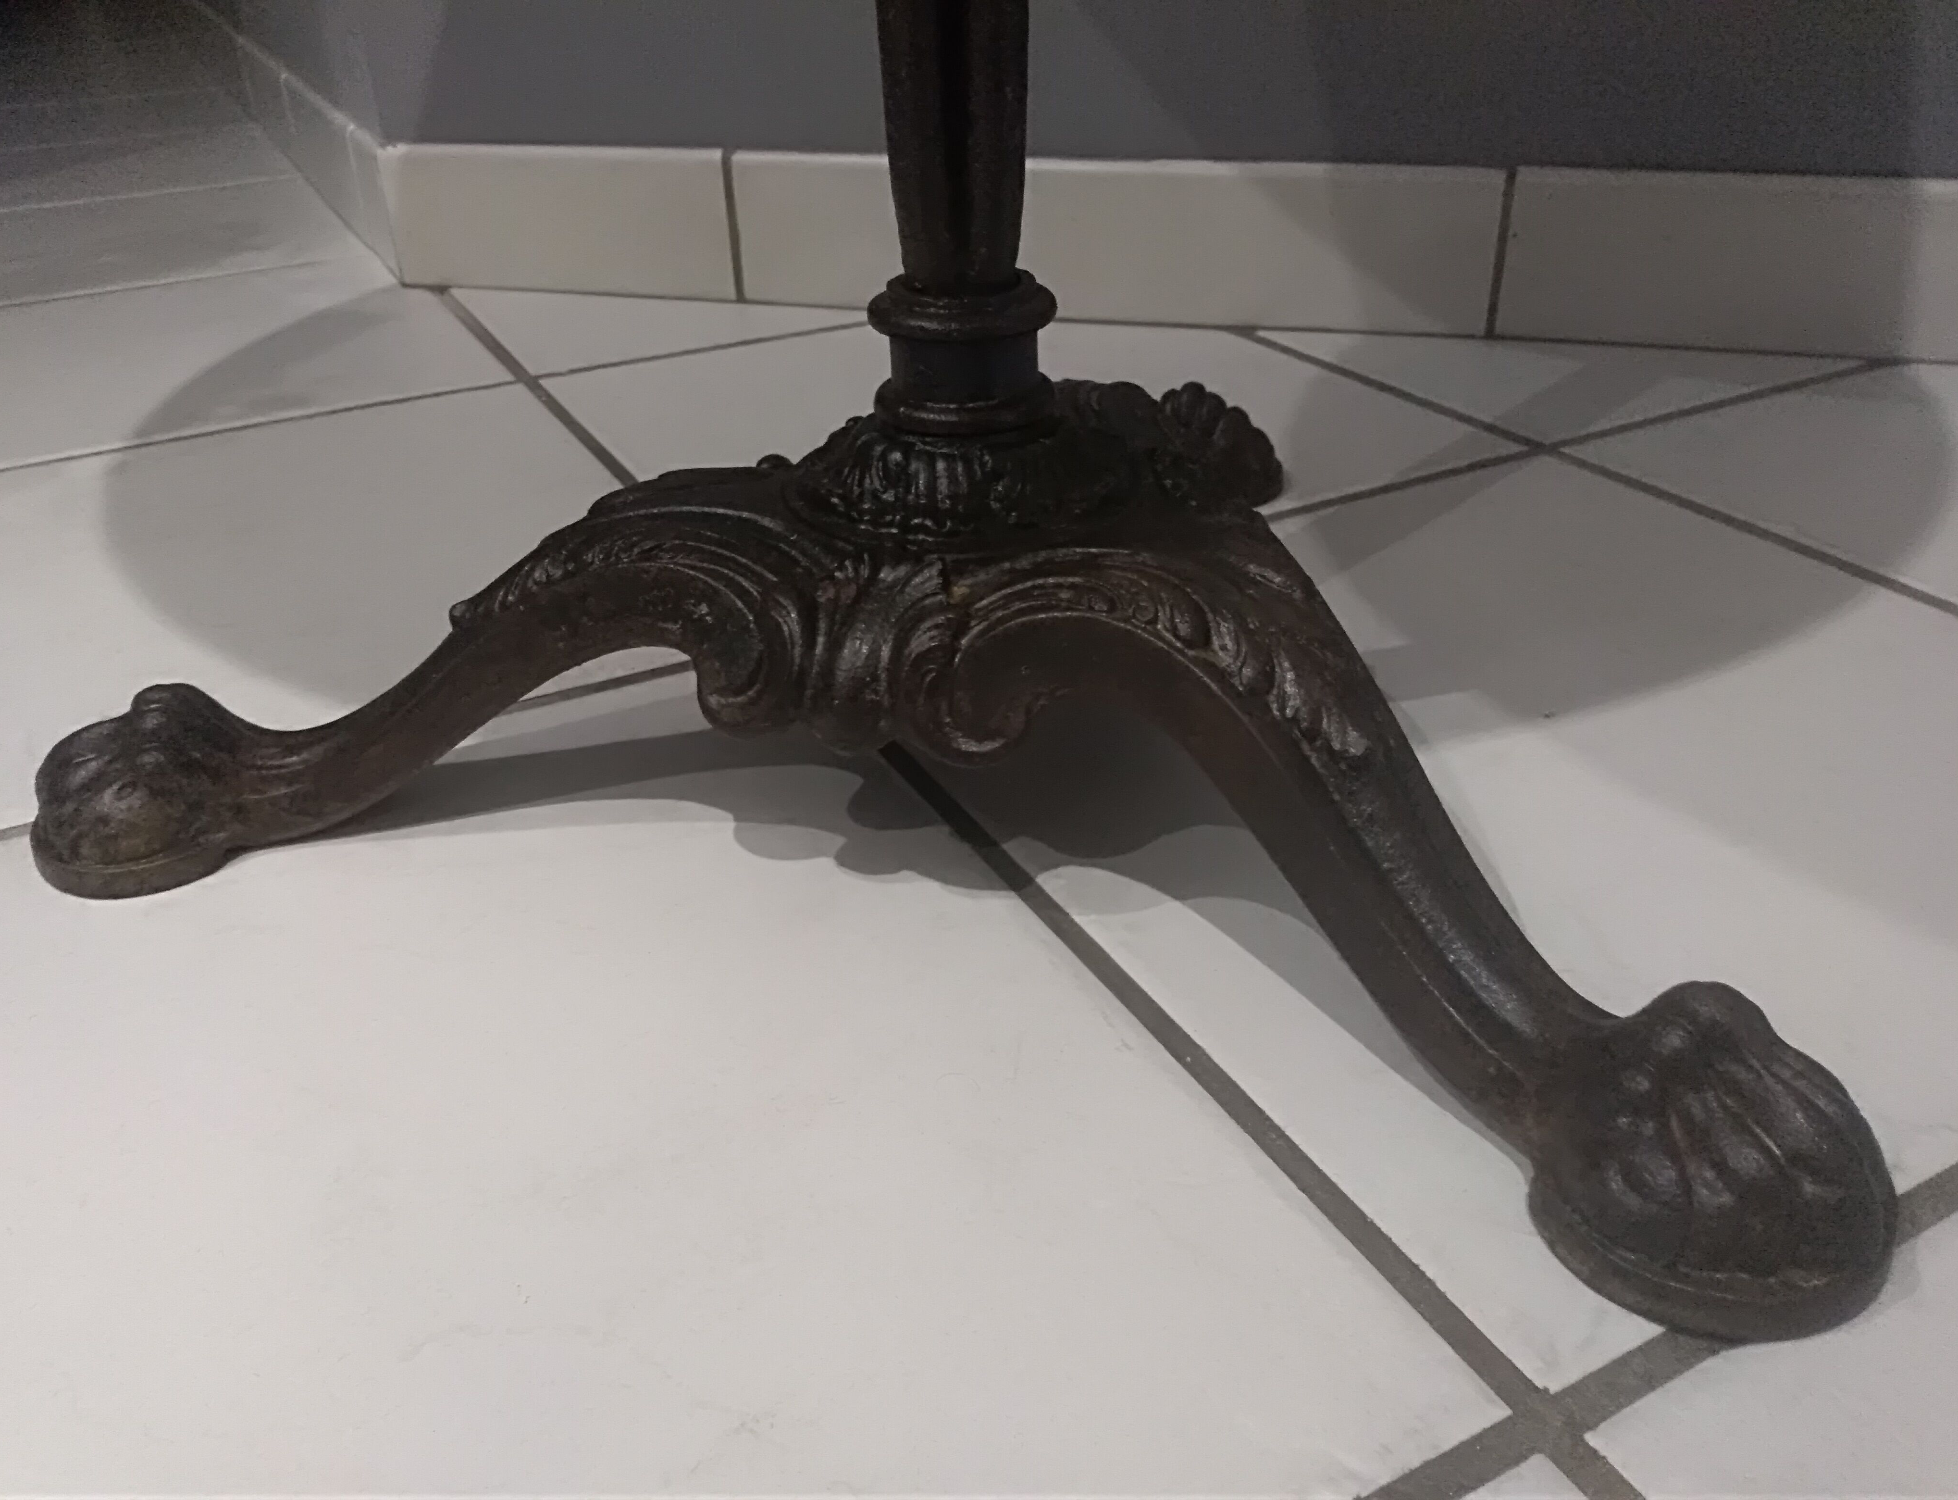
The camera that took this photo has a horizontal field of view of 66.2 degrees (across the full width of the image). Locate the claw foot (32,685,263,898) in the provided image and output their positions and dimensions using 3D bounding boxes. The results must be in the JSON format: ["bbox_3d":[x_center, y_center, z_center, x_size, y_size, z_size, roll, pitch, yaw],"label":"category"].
[{"bbox_3d":[-0.226,0.003,0.401,0.068,0.047,0.064,-6,31,-7],"label":"claw foot"}]

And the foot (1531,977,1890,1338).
[{"bbox_3d":[0.137,0.066,0.278,0.064,0.047,0.068,-24,37,-32],"label":"foot"}]

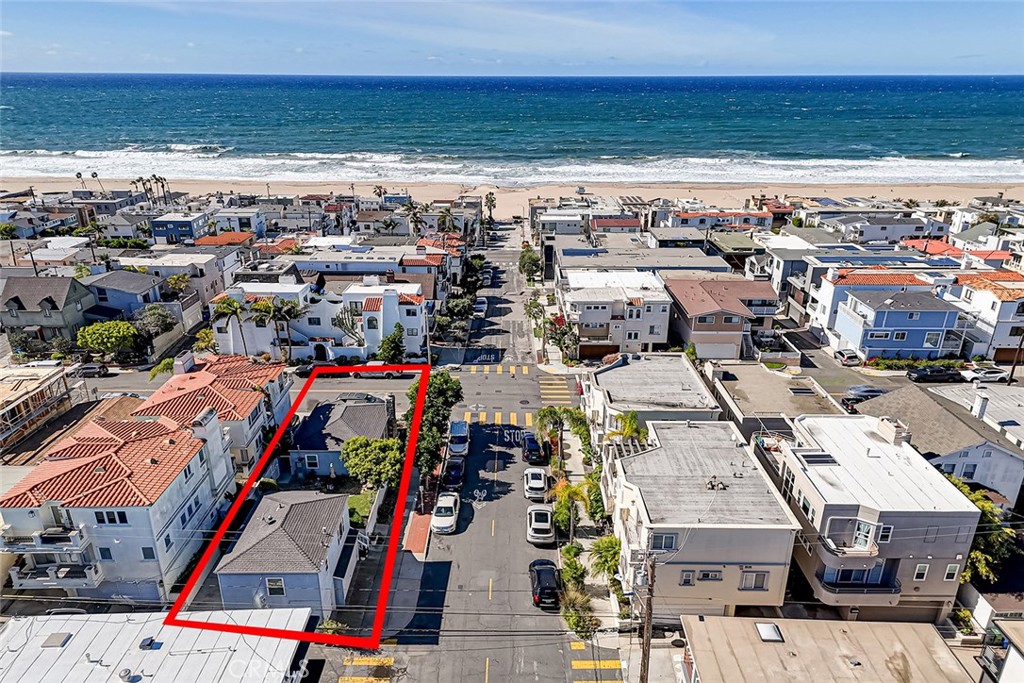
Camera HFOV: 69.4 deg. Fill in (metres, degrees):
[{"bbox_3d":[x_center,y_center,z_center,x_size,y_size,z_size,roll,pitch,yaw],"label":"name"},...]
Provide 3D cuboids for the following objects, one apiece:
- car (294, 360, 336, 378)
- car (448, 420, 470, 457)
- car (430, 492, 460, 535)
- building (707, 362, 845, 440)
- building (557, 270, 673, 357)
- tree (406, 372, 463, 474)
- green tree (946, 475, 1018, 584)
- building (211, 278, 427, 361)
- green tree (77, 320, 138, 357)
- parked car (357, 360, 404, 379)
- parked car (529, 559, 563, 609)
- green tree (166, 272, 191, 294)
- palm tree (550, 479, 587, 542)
[{"bbox_3d":[-23.300,3.344,87.539,4.800,1.470,1.850,0,20,0],"label":"car"},{"bbox_3d":[-4.643,8.447,64.717,1.830,1.700,4.400,0,17,0],"label":"car"},{"bbox_3d":[-4.970,12.656,56.016,1.850,1.460,4.750,0,20,0],"label":"car"},{"bbox_3d":[21.133,6.894,61.093,8.359,7.654,11.582,0,20,0],"label":"building"},{"bbox_3d":[12.907,-3.841,97.581,13.000,7.700,15.600,0,20,0],"label":"building"},{"bbox_3d":[-6.750,7.108,66.548,4.700,5.900,10.000,0,20,0],"label":"tree"},{"bbox_3d":[28.577,12.928,46.420,4.600,6.300,6.000,0,20,0],"label":"green tree"},{"bbox_3d":[-24.500,-3.232,97.693,25.800,8.000,12.300,0,20,0],"label":"building"},{"bbox_3d":[-48.778,-0.281,88.671,6.345,4.129,6.043,0,20,0],"label":"green tree"},{"bbox_3d":[-15.606,3.107,85.232,5.750,1.830,1.980,0,17,0],"label":"parked car"},{"bbox_3d":[2.101,14.581,45.435,1.850,1.500,4.600,0,17,0],"label":"parked car"},{"bbox_3d":[-58.800,-9.690,130.160,3.700,3.900,3.700,0,20,0],"label":"green tree"},{"bbox_3d":[4.029,11.405,49.770,2.719,4.734,2.719,0,20,0],"label":"palm tree"}]

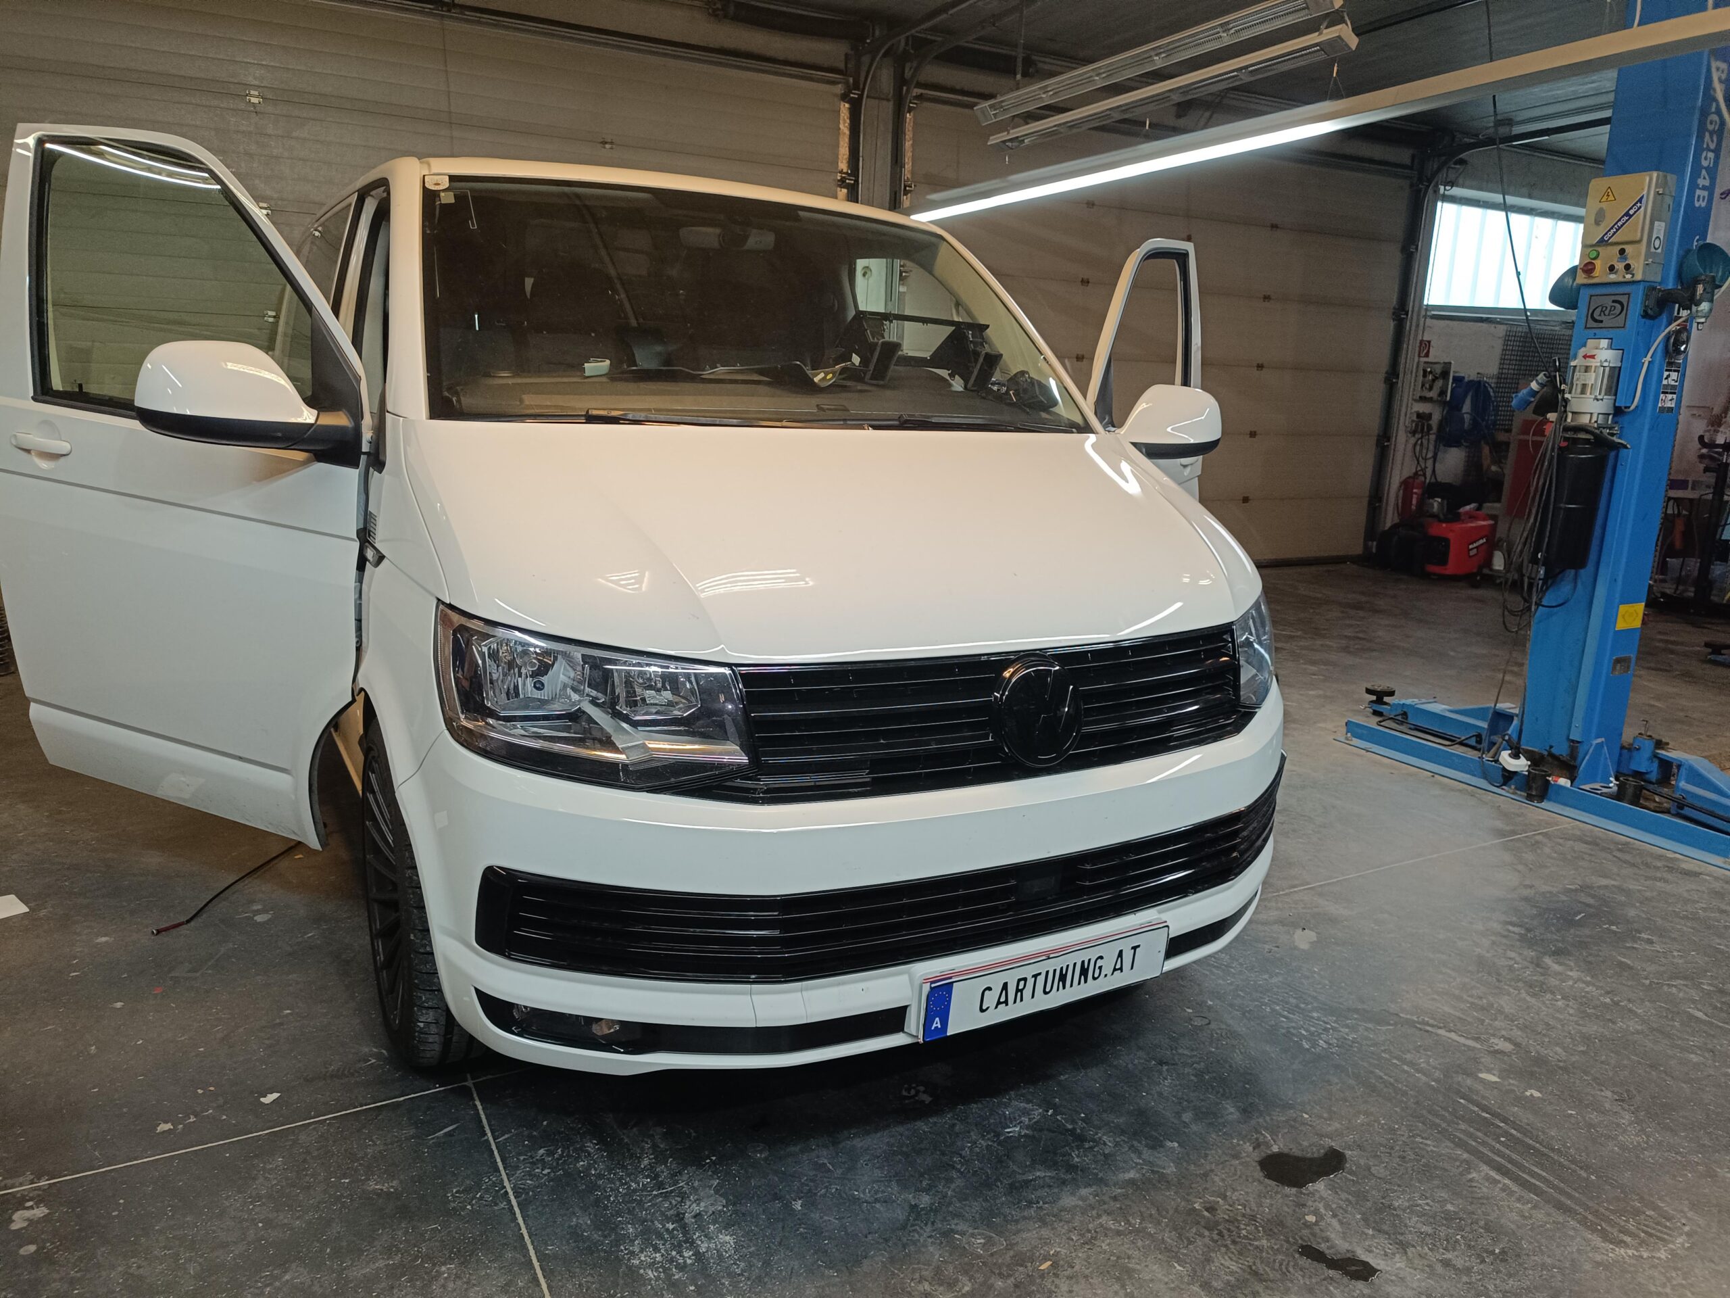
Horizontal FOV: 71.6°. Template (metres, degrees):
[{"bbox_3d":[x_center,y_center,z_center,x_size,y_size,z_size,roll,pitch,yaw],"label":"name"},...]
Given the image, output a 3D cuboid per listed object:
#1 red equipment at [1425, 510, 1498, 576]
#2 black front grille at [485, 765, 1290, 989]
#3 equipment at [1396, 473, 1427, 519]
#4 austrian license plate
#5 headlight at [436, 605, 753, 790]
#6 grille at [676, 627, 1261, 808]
[{"bbox_3d":[4.949,-0.857,9.977,0.480,0.530,0.410,-4,14,-27],"label":"red equipment"},{"bbox_3d":[0.246,0.392,2.242,1.810,0.147,0.310,-5,14,-28],"label":"black front grille"},{"bbox_3d":[5.003,-1.387,10.991,0.200,0.470,0.180,0,12,-10],"label":"equipment"},{"bbox_3d":[0.332,0.581,2.112,0.520,0.120,0.020,-5,19,-28],"label":"austrian license plate"},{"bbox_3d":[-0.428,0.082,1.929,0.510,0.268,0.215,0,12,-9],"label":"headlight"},{"bbox_3d":[0.289,0.104,2.121,1.180,0.225,0.150,-5,14,-28],"label":"grille"}]

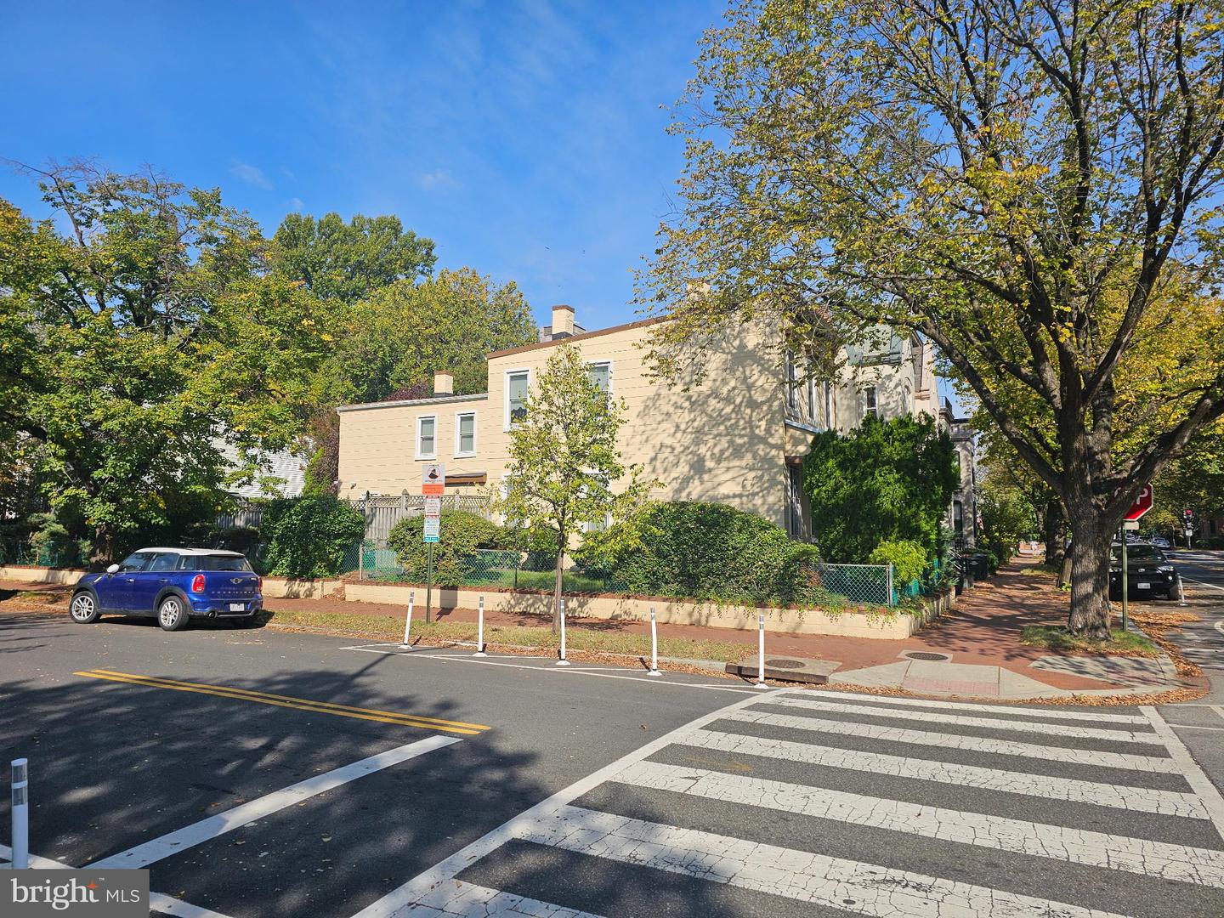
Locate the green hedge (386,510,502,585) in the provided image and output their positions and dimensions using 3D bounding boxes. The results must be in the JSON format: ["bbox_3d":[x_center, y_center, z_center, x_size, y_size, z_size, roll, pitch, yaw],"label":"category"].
[{"bbox_3d":[-4.114,2.187,19.852,2.900,1.800,2.200,-3,-6,27],"label":"green hedge"}]

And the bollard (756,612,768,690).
[{"bbox_3d":[1.917,2.453,10.422,0.180,0.925,0.180,-3,-6,27],"label":"bollard"}]

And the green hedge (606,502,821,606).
[{"bbox_3d":[1.972,1.932,16.608,4.600,2.000,2.200,-3,-6,27],"label":"green hedge"}]

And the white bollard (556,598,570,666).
[{"bbox_3d":[-0.719,2.561,12.042,0.180,0.925,0.180,-3,-6,27],"label":"white bollard"}]

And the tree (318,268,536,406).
[{"bbox_3d":[-8.646,-2.195,38.000,10.300,13.790,10.300,-3,-6,27],"label":"tree"}]

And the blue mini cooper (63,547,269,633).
[{"bbox_3d":[-9.135,2.592,16.710,4.110,1.560,1.800,-2,-6,25],"label":"blue mini cooper"}]

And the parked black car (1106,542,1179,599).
[{"bbox_3d":[16.719,3.514,25.952,1.850,1.680,4.600,-3,-6,27],"label":"parked black car"}]

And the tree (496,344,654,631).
[{"bbox_3d":[-0.678,0.493,14.981,2.802,5.290,2.662,0,-5,0],"label":"tree"}]

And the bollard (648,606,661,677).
[{"bbox_3d":[0.591,2.499,11.194,0.200,0.912,0.200,0,-5,0],"label":"bollard"}]

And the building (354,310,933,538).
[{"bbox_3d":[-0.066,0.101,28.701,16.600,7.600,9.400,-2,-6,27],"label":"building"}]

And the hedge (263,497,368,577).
[{"bbox_3d":[-8.194,2.150,22.300,2.450,2.280,1.400,-2,-6,27],"label":"hedge"}]

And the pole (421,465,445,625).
[{"bbox_3d":[-3.550,1.669,15.997,0.450,3.105,0.080,1,-5,-4],"label":"pole"}]

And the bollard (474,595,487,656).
[{"bbox_3d":[-2.089,2.659,12.972,0.180,0.925,0.180,0,-5,0],"label":"bollard"}]

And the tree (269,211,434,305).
[{"bbox_3d":[-15.323,-4.664,48.000,11.000,20.510,11.000,-3,-6,27],"label":"tree"}]

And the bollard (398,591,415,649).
[{"bbox_3d":[-3.350,2.653,13.435,0.200,0.921,0.200,2,-6,28],"label":"bollard"}]

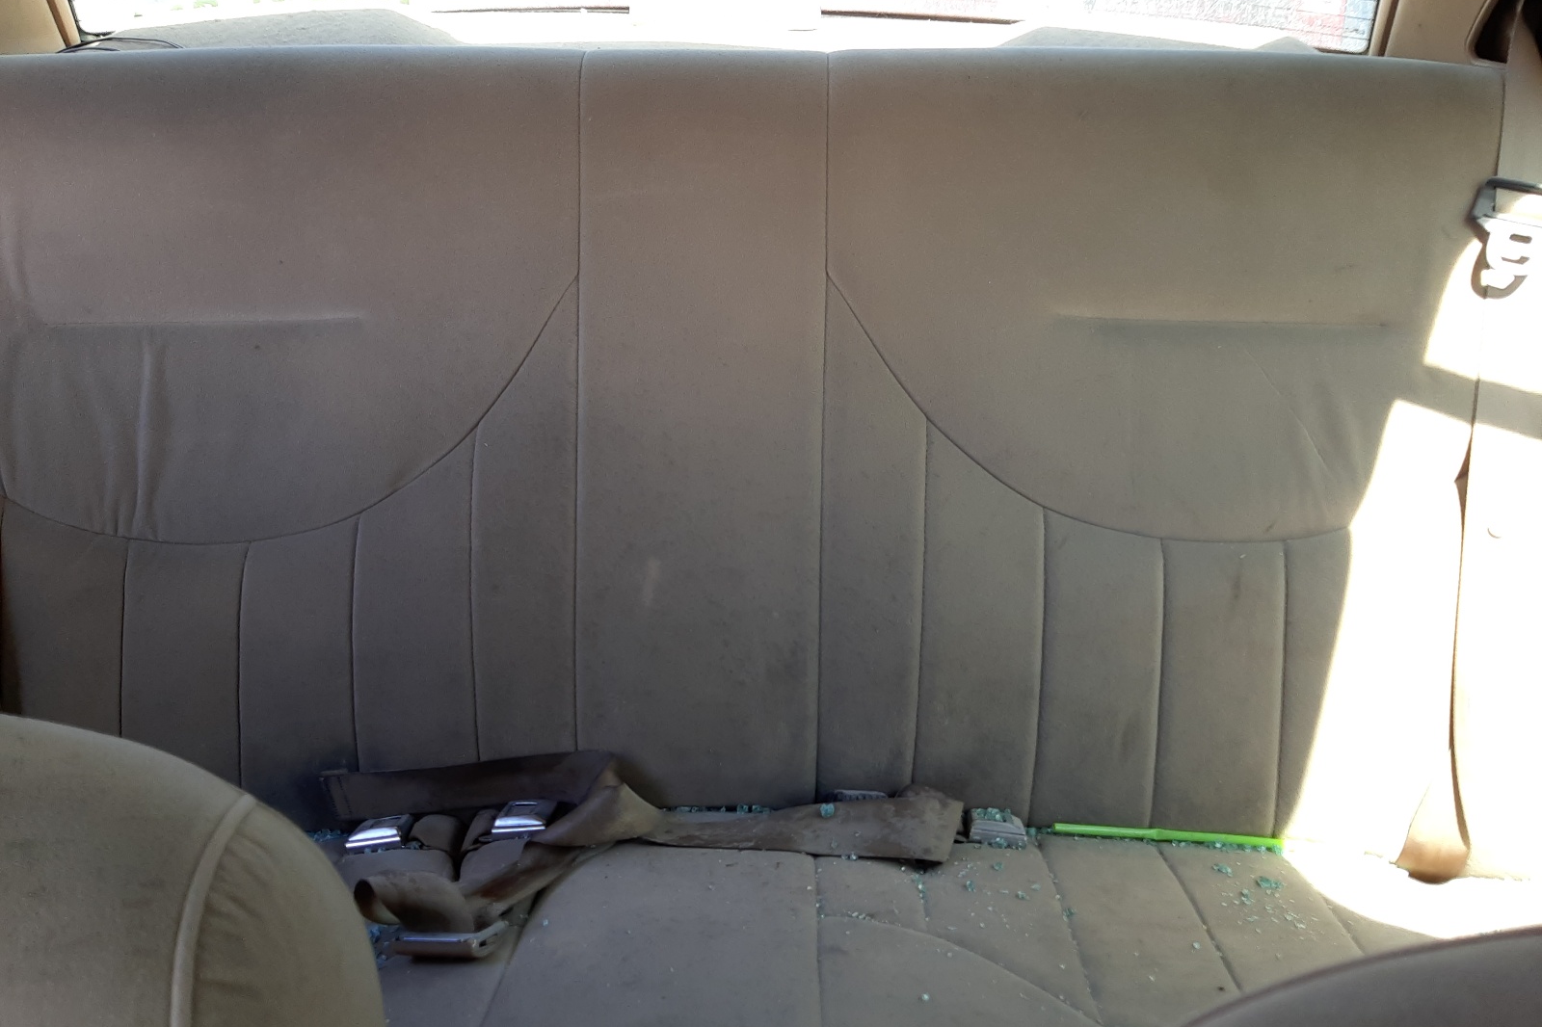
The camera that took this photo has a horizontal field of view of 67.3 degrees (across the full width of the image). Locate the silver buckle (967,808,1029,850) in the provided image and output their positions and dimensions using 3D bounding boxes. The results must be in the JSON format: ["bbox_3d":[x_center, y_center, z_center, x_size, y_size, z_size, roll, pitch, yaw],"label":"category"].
[{"bbox_3d":[0.187,0.259,0.950,0.049,0.018,0.050,6,12,1],"label":"silver buckle"}]

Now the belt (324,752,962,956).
[{"bbox_3d":[-0.110,0.266,0.910,0.530,0.080,0.160,1,25,1],"label":"belt"}]

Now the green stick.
[{"bbox_3d":[0.328,0.267,0.957,0.186,0.009,0.009,3,25,2],"label":"green stick"}]

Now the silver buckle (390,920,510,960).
[{"bbox_3d":[-0.240,0.317,0.860,0.076,0.016,0.038,1,15,4],"label":"silver buckle"}]

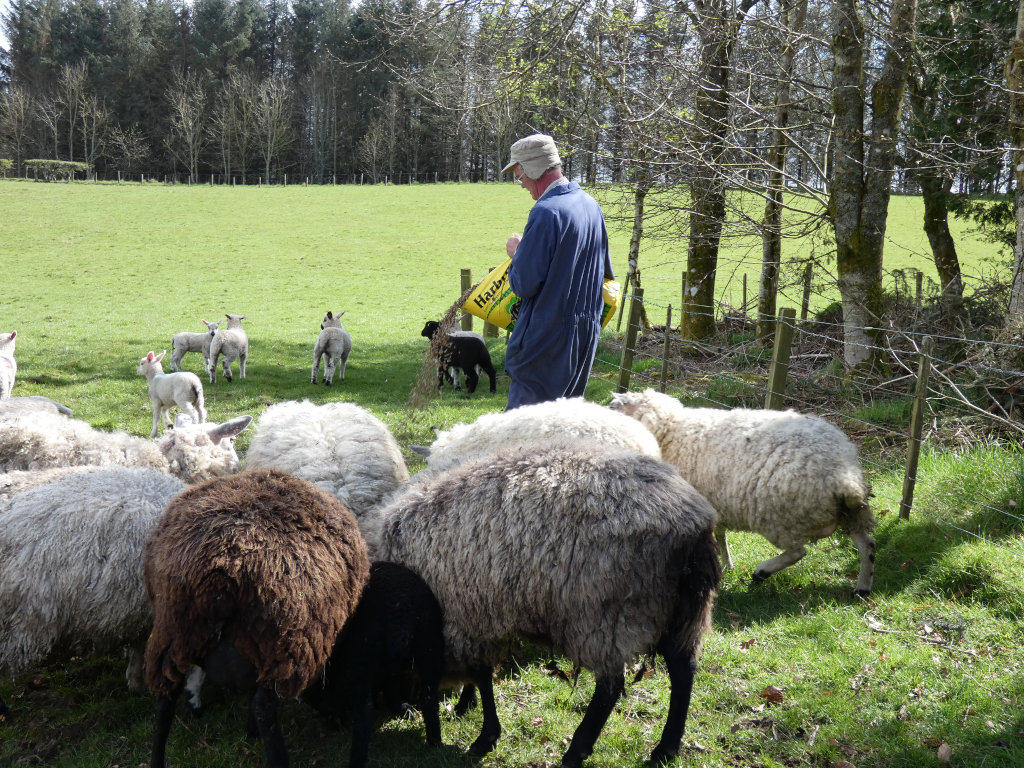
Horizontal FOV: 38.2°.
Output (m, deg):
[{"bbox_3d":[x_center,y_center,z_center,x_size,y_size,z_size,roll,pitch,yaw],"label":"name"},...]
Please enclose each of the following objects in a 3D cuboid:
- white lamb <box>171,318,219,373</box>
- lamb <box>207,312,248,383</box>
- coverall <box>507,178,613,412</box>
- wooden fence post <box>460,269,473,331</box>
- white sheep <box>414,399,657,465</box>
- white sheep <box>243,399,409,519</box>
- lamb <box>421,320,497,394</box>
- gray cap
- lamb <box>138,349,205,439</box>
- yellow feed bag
[{"bbox_3d":[-2.561,-0.300,11.968,0.450,0.440,0.170,1,8,9],"label":"white lamb"},{"bbox_3d":[-2.215,-0.284,11.516,0.200,0.530,0.480,3,8,23],"label":"lamb"},{"bbox_3d":[0.192,-0.109,6.242,0.380,1.470,0.500,7,10,41],"label":"coverall"},{"bbox_3d":[-0.432,-0.721,14.030,0.100,0.720,0.100,0,8,0],"label":"wooden fence post"},{"bbox_3d":[0.079,0.436,5.458,1.020,0.730,0.470,2,8,16],"label":"white sheep"},{"bbox_3d":[-0.648,0.461,5.310,0.510,0.730,1.080,1,8,5],"label":"white sheep"},{"bbox_3d":[-0.392,-0.185,10.823,0.550,0.520,0.180,2,8,16],"label":"lamb"},{"bbox_3d":[0.083,-0.964,6.270,0.260,0.175,0.190,-8,4,22],"label":"gray cap"},{"bbox_3d":[-2.070,0.063,8.990,0.530,0.520,0.190,5,9,34],"label":"lamb"},{"bbox_3d":[0.127,-0.386,6.386,0.680,0.310,0.210,1,2,-12],"label":"yellow feed bag"}]

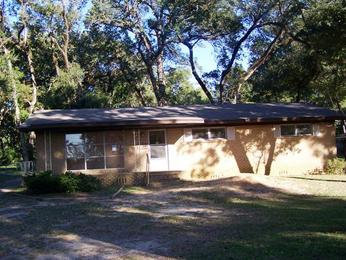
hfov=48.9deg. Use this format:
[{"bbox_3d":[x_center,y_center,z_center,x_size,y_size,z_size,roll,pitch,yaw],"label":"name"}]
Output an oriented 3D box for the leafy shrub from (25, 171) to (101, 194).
[{"bbox_3d":[-4.870,2.260,16.700,3.250,0.980,1.600,-2,-3,-3],"label":"leafy shrub"}]

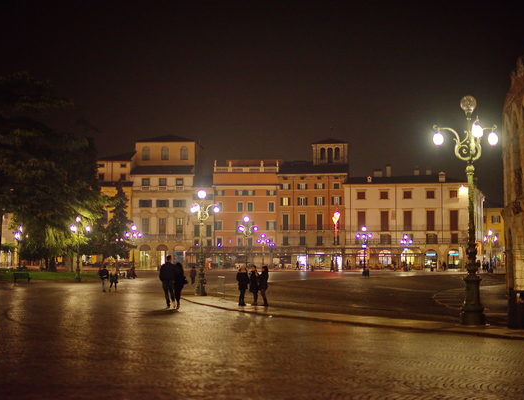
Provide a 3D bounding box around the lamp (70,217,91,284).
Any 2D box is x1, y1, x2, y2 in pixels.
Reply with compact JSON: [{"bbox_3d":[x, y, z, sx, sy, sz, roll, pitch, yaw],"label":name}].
[{"bbox_3d":[-17.181,4.691,79.123,1.750,6.200,1.750,0,-4,0],"label":"lamp"}]

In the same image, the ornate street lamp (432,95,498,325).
[{"bbox_3d":[5.518,0.244,22.563,1.780,6.200,1.750,0,-4,0],"label":"ornate street lamp"}]

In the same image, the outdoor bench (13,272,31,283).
[{"bbox_3d":[-22.177,7.218,77.033,1.500,0.850,0.650,1,-5,-11],"label":"outdoor bench"}]

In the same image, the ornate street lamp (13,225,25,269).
[{"bbox_3d":[-30.851,6.363,106.696,1.650,6.200,1.650,0,-4,0],"label":"ornate street lamp"}]

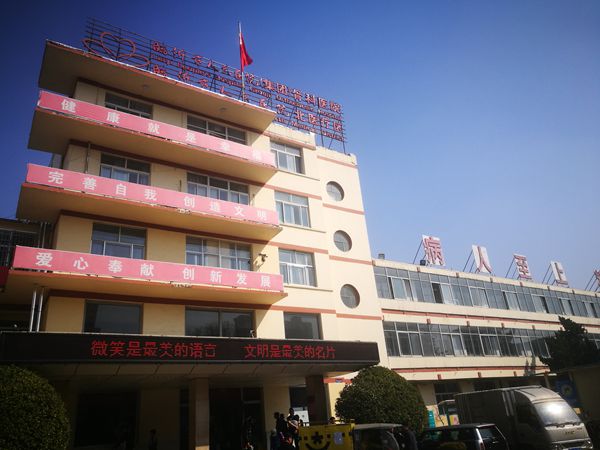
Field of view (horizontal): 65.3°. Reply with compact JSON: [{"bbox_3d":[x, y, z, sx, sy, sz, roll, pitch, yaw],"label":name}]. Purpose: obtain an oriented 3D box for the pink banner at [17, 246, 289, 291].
[{"bbox_3d":[-5.083,1.840,18.124,10.298,0.773,0.100,10,-29,-31],"label":"pink banner"}]

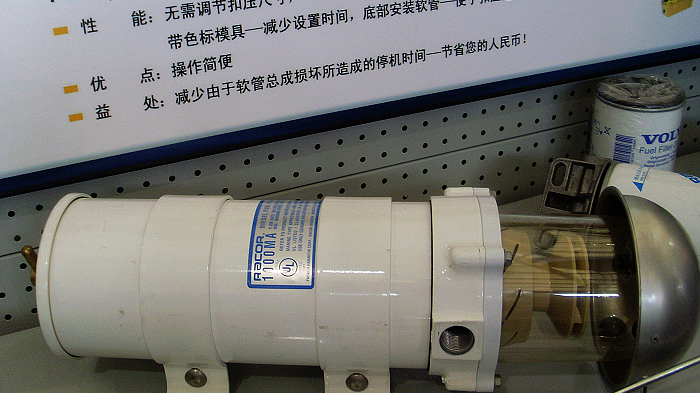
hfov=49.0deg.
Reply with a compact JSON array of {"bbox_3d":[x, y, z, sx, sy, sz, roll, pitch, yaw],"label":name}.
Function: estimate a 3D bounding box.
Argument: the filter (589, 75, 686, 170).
[{"bbox_3d":[0.313,-0.047,0.852,0.096,0.150,0.096,-20,31,-31],"label":"filter"}]

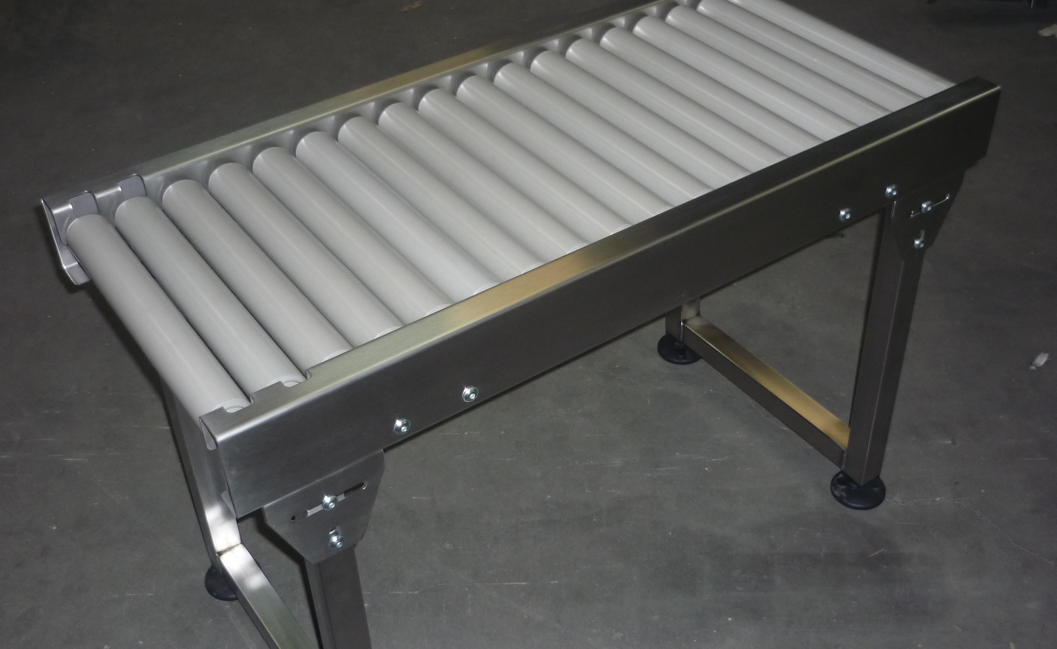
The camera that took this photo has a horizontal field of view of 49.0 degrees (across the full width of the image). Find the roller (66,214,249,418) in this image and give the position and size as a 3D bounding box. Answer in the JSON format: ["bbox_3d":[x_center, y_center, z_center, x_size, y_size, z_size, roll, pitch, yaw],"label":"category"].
[{"bbox_3d":[-0.370,-0.006,1.141,0.050,0.050,0.371,-25,44,-25],"label":"roller"}]

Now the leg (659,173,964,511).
[{"bbox_3d":[0.372,-0.070,1.749,0.125,0.577,0.499,-25,44,-25],"label":"leg"}]

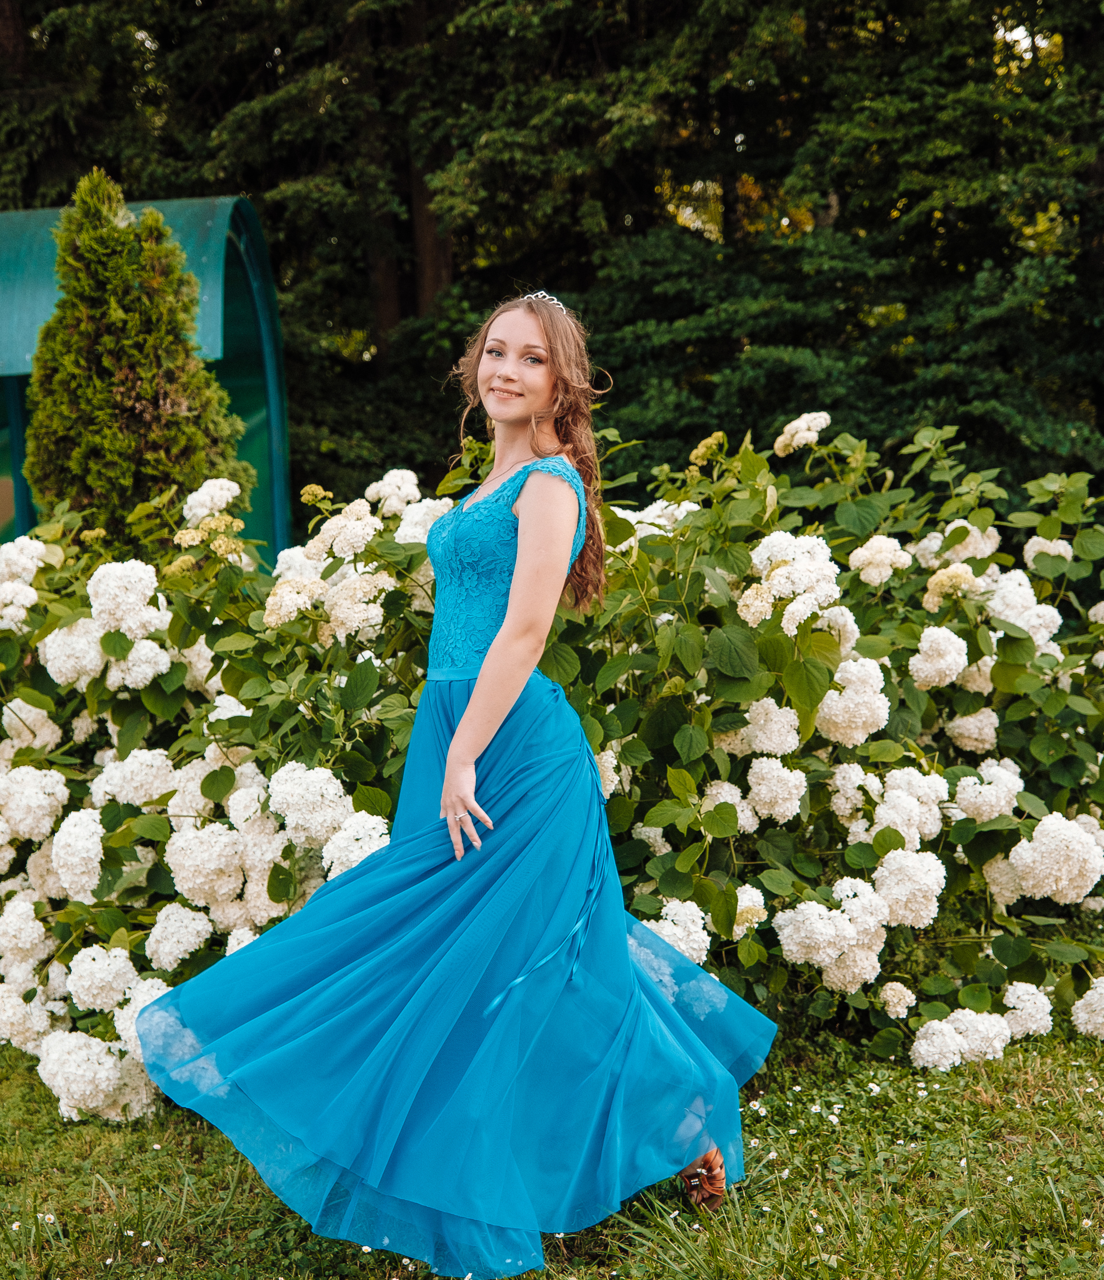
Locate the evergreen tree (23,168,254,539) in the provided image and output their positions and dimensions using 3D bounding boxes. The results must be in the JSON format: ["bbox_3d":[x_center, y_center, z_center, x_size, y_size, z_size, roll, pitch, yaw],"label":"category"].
[{"bbox_3d":[-1.257,-0.266,7.096,0.780,2.346,0.780,-4,5,0],"label":"evergreen tree"}]

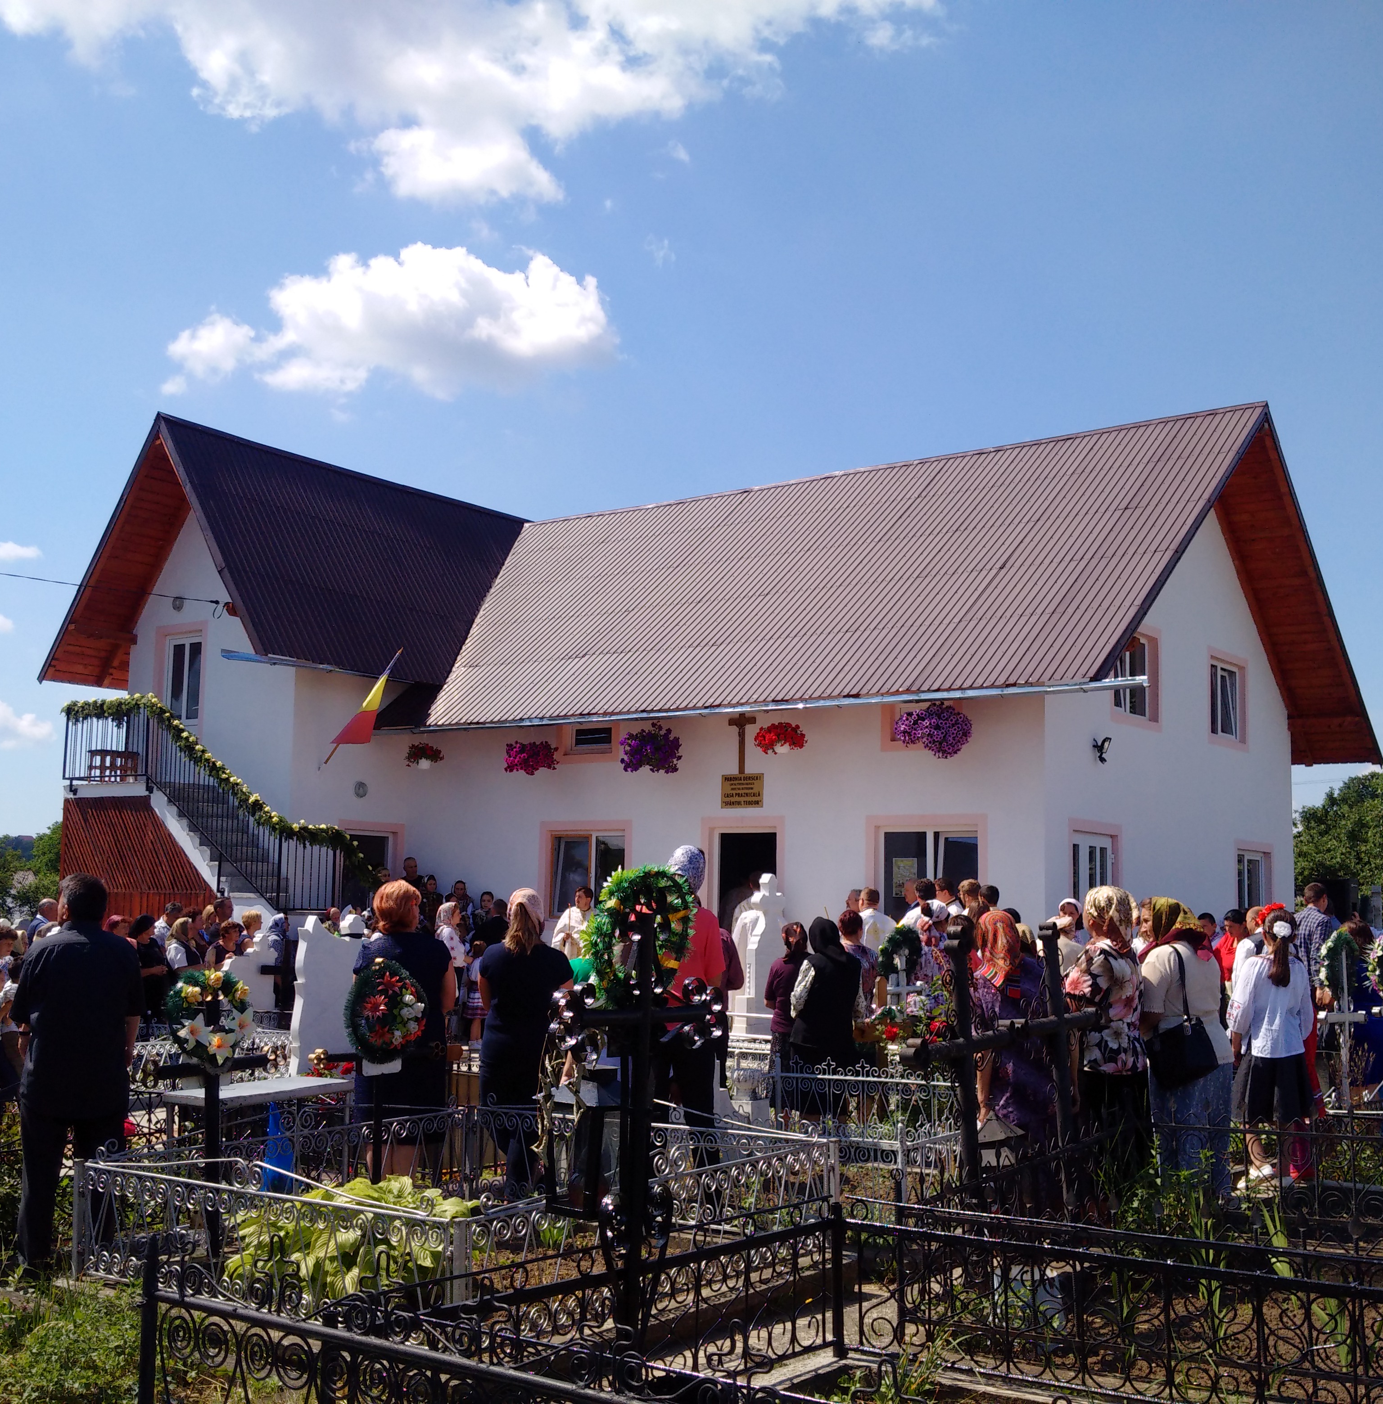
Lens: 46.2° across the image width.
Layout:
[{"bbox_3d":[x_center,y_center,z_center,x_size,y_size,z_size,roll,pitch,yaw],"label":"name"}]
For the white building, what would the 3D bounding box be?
[{"bbox_3d":[0.415,0.529,22.522,14.402,7.762,12.148,-4,-9,37],"label":"white building"}]

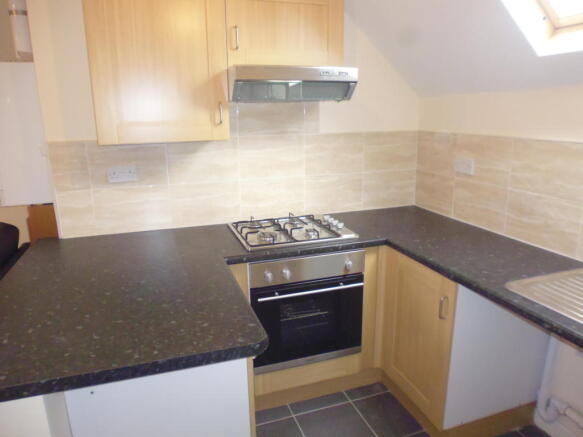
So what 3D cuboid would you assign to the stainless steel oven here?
[{"bbox_3d":[0.017,0.412,2.260,0.596,0.592,0.570,-5,15,-17],"label":"stainless steel oven"}]

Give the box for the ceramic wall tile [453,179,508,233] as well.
[{"bbox_3d":[1.022,-0.084,2.214,0.010,0.230,0.398,-5,15,-16],"label":"ceramic wall tile"}]

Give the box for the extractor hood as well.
[{"bbox_3d":[-0.032,-0.677,2.083,0.598,0.145,0.475,-5,15,-17],"label":"extractor hood"}]

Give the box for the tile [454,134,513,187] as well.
[{"bbox_3d":[1.018,-0.318,2.159,0.010,0.249,0.398,-5,15,-16],"label":"tile"}]

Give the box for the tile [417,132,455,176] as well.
[{"bbox_3d":[0.901,-0.409,2.526,0.010,0.249,0.380,-5,15,-16],"label":"tile"}]

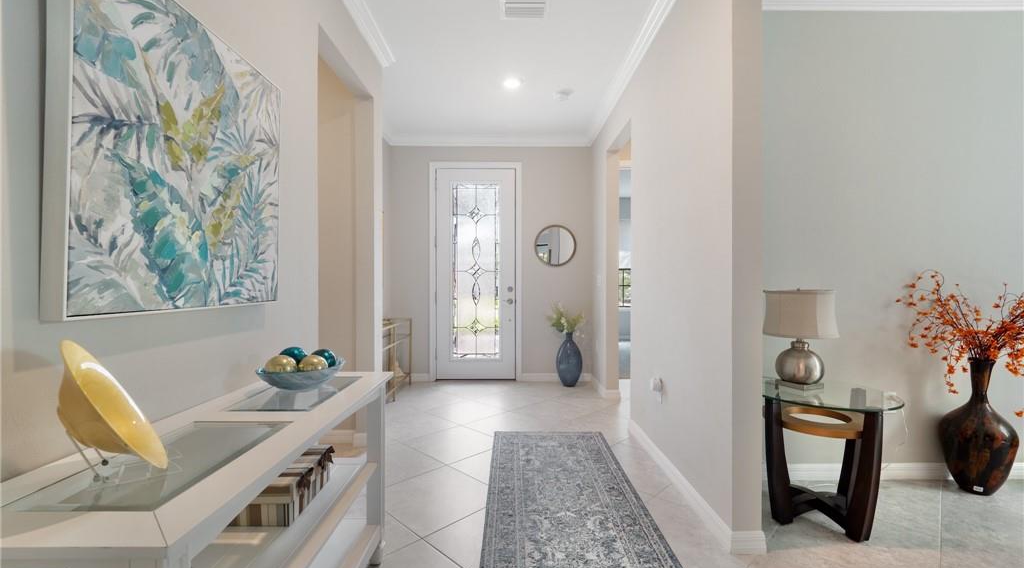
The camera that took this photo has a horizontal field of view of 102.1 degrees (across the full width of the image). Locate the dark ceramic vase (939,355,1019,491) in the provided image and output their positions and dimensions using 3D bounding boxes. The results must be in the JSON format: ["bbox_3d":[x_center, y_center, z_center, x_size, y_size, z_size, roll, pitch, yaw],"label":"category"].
[{"bbox_3d":[2.525,0.765,2.248,0.290,0.710,0.290,0,0,0],"label":"dark ceramic vase"}]

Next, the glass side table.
[{"bbox_3d":[1.490,0.821,2.025,0.620,0.600,0.620,0,0,-6],"label":"glass side table"}]

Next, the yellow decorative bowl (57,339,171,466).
[{"bbox_3d":[-0.760,0.244,0.756,0.075,0.290,0.290,-36,22,-34],"label":"yellow decorative bowl"}]

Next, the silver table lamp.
[{"bbox_3d":[1.475,0.273,2.110,0.180,0.500,0.265,0,0,-27],"label":"silver table lamp"}]

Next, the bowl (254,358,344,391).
[{"bbox_3d":[-0.739,0.327,1.464,0.280,0.077,0.280,0,0,0],"label":"bowl"}]

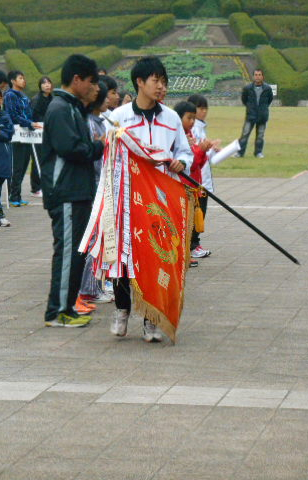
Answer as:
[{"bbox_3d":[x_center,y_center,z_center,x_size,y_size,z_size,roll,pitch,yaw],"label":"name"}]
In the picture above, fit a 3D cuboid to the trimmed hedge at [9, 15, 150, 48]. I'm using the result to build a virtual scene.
[{"bbox_3d":[-4.695,-13.211,141.877,8.500,2.151,3.300,1,4,9],"label":"trimmed hedge"}]

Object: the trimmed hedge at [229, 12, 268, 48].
[{"bbox_3d":[4.381,-9.906,105.104,1.050,0.750,2.700,-1,32,-19],"label":"trimmed hedge"}]

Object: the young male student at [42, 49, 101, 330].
[{"bbox_3d":[-0.528,-0.322,14.353,0.410,1.718,0.480,0,4,-3],"label":"young male student"}]

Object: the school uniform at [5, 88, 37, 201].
[{"bbox_3d":[-1.689,-1.204,28.296,0.320,1.410,0.460,3,5,35],"label":"school uniform"}]

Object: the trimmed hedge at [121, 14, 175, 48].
[{"bbox_3d":[-0.180,-9.843,105.060,1.050,0.750,2.900,4,28,40],"label":"trimmed hedge"}]

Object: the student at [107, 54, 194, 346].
[{"bbox_3d":[-0.018,-0.254,13.554,0.500,1.698,0.400,-1,4,-17],"label":"student"}]

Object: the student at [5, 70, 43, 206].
[{"bbox_3d":[-1.663,-1.291,28.292,0.380,1.674,0.480,3,5,35],"label":"student"}]

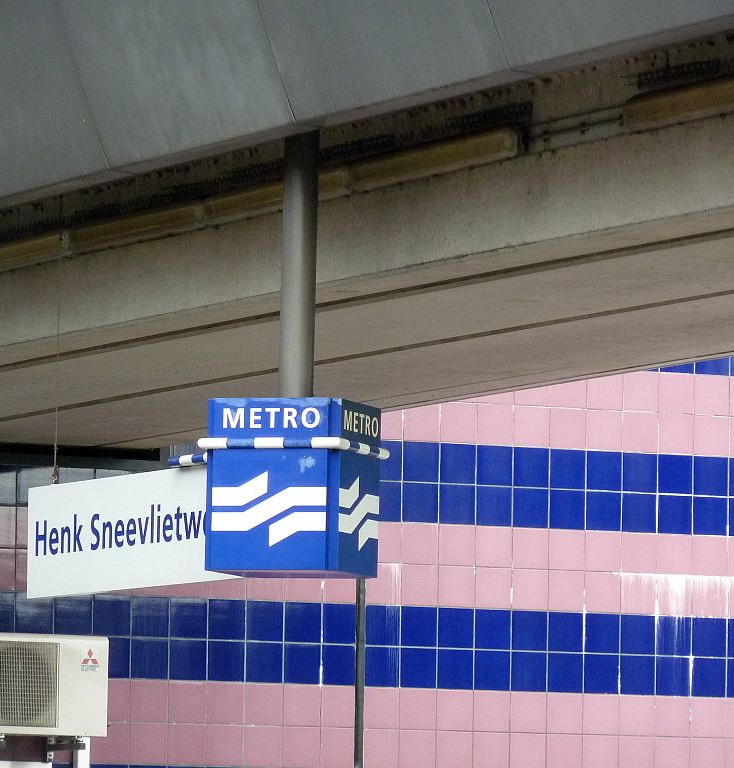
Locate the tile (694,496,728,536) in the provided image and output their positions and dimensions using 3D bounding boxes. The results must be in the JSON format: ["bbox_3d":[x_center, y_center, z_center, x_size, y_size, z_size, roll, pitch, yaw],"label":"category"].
[{"bbox_3d":[2.042,0.788,39.679,0.230,0.230,0.012,3,-5,-26],"label":"tile"}]

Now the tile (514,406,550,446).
[{"bbox_3d":[0.973,0.252,39.336,0.236,0.236,0.010,3,-5,-26],"label":"tile"}]

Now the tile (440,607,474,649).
[{"bbox_3d":[0.516,1.422,38.790,0.232,0.232,0.010,3,-5,-26],"label":"tile"}]

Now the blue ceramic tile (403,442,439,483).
[{"bbox_3d":[0.314,0.454,38.765,0.232,0.232,0.010,3,-5,-26],"label":"blue ceramic tile"}]

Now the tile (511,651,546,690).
[{"bbox_3d":[0.944,1.679,39.000,0.234,0.234,0.010,3,-5,-26],"label":"tile"}]

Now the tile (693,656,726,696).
[{"bbox_3d":[2.036,1.752,39.741,0.236,0.236,0.010,3,-5,-26],"label":"tile"}]

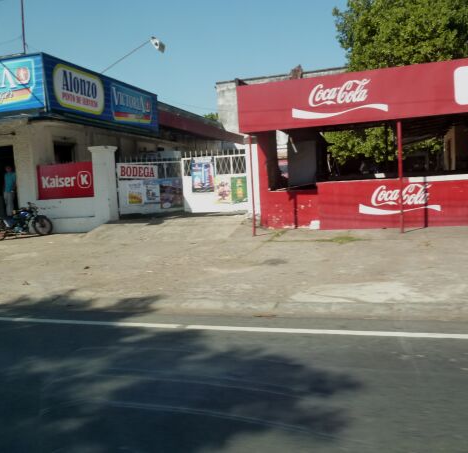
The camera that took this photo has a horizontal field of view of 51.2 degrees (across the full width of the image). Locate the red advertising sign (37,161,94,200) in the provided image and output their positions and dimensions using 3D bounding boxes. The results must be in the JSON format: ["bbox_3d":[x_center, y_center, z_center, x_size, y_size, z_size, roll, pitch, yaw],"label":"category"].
[{"bbox_3d":[-5.063,-1.390,14.700,1.900,1.030,0.060,-2,4,14],"label":"red advertising sign"}]

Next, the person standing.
[{"bbox_3d":[-7.030,-1.083,15.300,0.460,1.680,0.320,-3,4,-2],"label":"person standing"}]

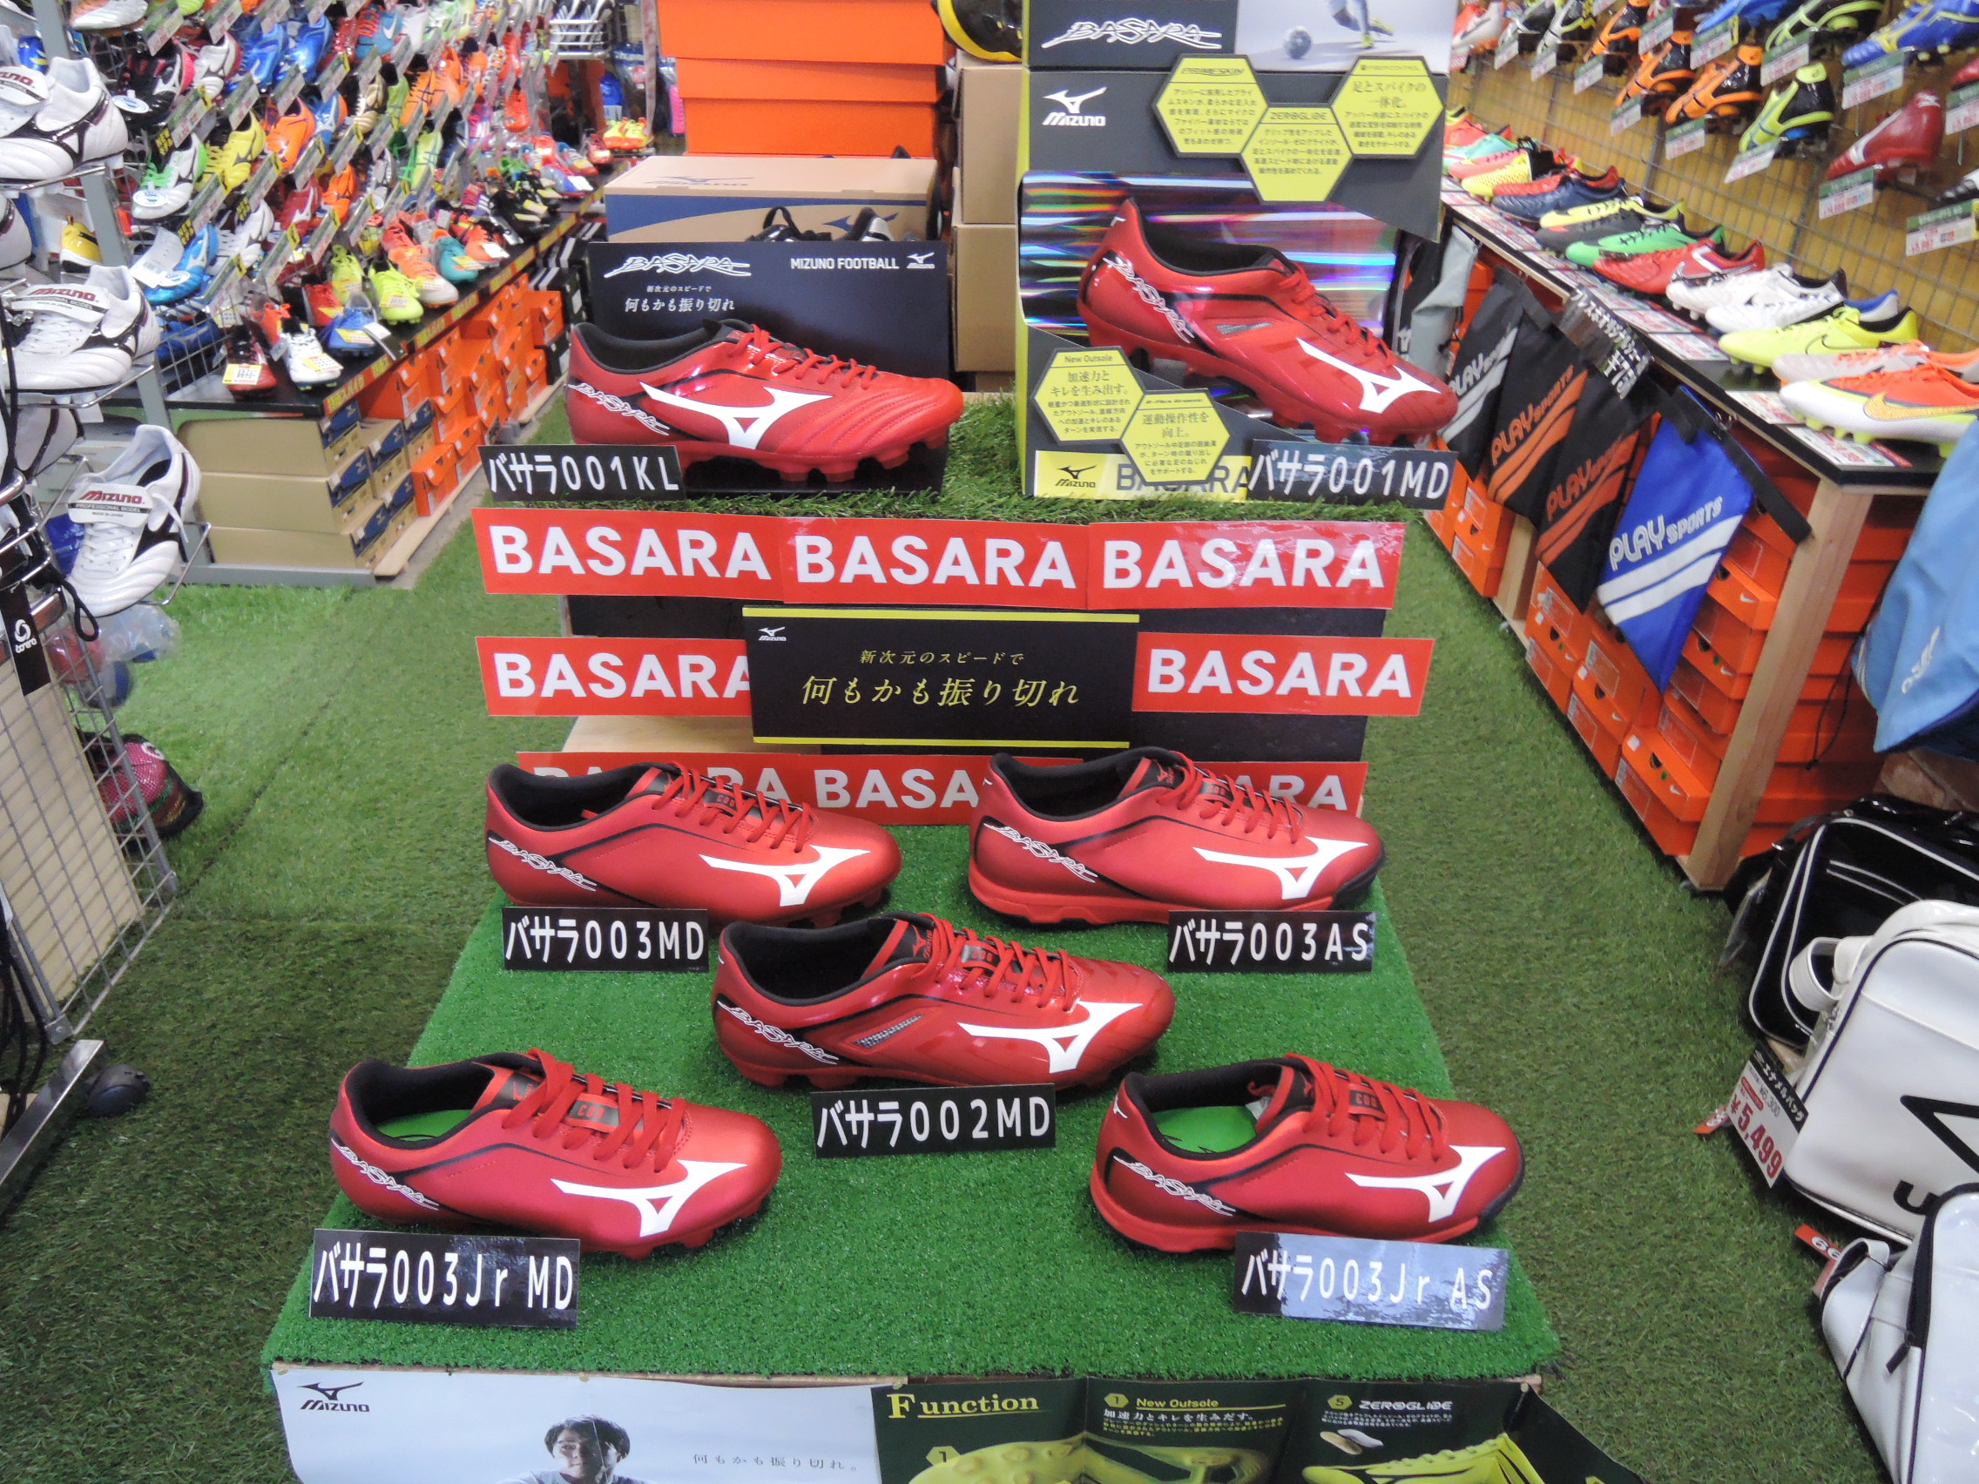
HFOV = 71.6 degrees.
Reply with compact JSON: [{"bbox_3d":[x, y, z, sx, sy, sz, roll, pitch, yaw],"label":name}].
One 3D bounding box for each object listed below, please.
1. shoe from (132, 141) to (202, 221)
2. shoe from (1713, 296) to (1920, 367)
[{"bbox_3d":[-1.573,-1.083,2.630,0.100,0.105,0.280,-1,42,-3],"label":"shoe"},{"bbox_3d":[1.175,-0.588,1.942,0.279,0.105,0.100,-3,32,-5],"label":"shoe"}]

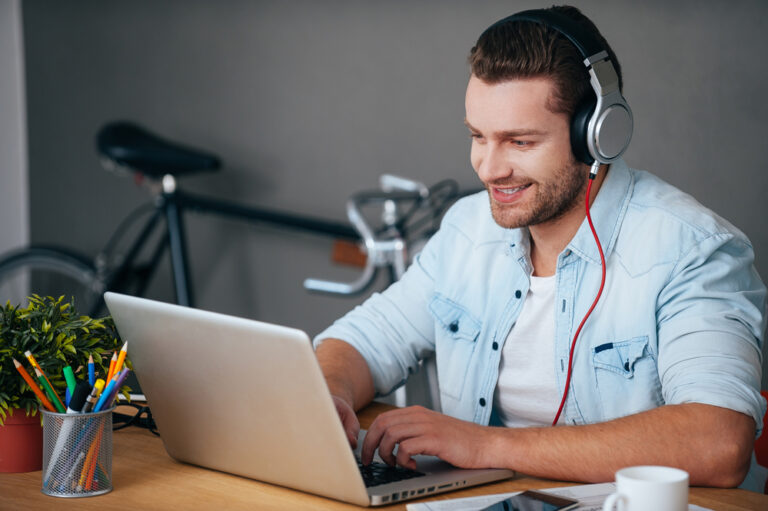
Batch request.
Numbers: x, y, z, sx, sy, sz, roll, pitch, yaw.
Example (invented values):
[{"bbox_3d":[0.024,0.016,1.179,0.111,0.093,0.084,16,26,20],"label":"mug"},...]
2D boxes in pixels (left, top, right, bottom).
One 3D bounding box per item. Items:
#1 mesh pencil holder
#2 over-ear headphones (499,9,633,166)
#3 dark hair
[{"bbox_3d":[-0.363,0.230,3.920,0.090,0.101,0.090,0,8,0],"label":"mesh pencil holder"},{"bbox_3d":[0.199,-0.218,4.125,0.195,0.188,0.088,14,25,34],"label":"over-ear headphones"},{"bbox_3d":[0.203,-0.233,4.124,0.175,0.165,0.205,14,25,34],"label":"dark hair"}]

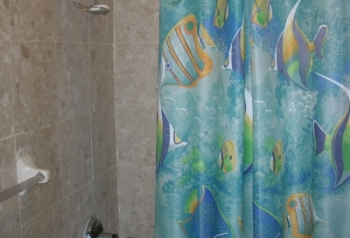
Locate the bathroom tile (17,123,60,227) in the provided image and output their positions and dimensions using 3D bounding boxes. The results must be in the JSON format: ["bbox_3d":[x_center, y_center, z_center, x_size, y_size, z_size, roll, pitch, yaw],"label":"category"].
[{"bbox_3d":[-0.476,0.183,1.654,0.015,0.303,0.301,1,8,14],"label":"bathroom tile"}]

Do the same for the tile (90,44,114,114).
[{"bbox_3d":[-0.344,-0.202,2.240,0.010,0.305,0.305,1,8,14],"label":"tile"}]

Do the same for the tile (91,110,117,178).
[{"bbox_3d":[-0.336,0.104,2.232,0.015,0.303,0.301,1,8,14],"label":"tile"}]

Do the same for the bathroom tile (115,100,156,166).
[{"bbox_3d":[-0.152,0.086,2.399,0.298,0.305,0.010,1,8,14],"label":"bathroom tile"}]

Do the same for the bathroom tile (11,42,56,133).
[{"bbox_3d":[-0.479,-0.115,1.612,0.015,0.303,0.301,1,8,14],"label":"bathroom tile"}]

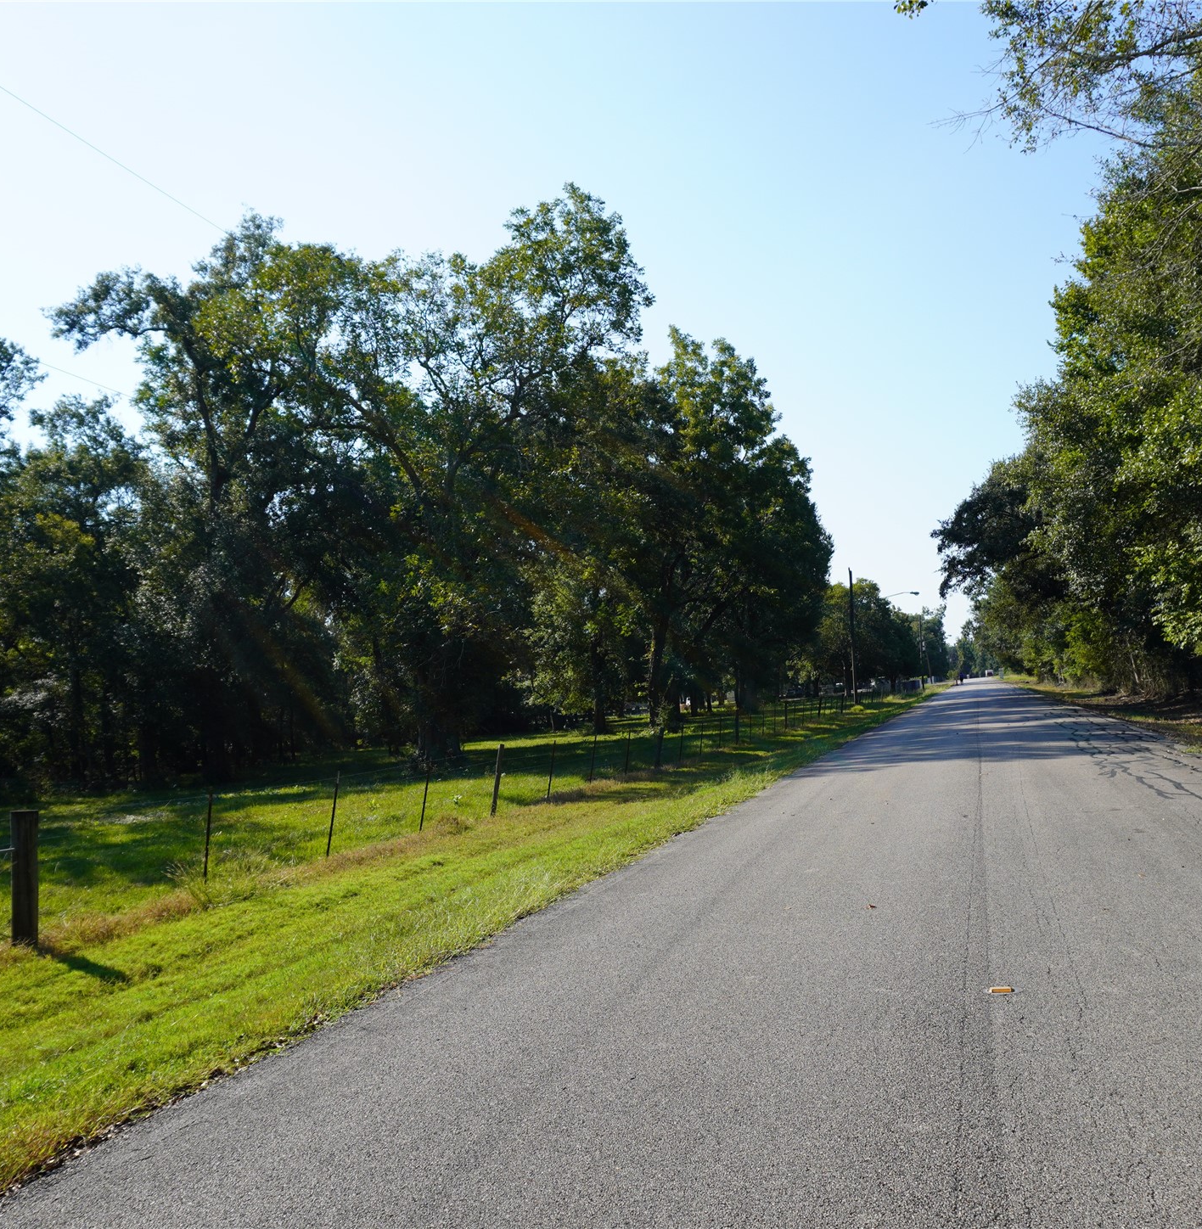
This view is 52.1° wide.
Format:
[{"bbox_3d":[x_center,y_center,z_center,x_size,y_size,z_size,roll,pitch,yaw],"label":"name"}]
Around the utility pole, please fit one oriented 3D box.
[{"bbox_3d":[13.938,1.236,68.000,0.250,7.600,0.250,-2,-3,0],"label":"utility pole"}]

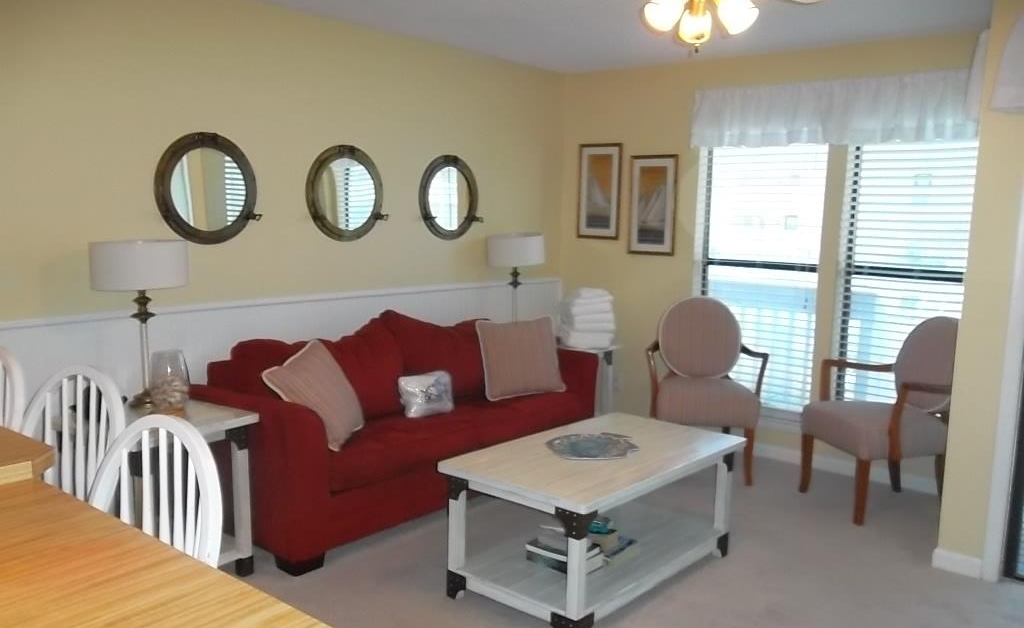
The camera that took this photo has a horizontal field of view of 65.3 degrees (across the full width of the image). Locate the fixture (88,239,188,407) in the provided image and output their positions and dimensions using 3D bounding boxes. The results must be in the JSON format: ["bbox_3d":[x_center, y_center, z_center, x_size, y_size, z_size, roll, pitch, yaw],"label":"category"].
[{"bbox_3d":[-1.482,0.034,3.187,0.357,0.645,0.357,8,10,42],"label":"fixture"}]

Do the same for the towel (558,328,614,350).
[{"bbox_3d":[0.458,0.144,4.912,0.280,0.106,0.260,-1,8,-14],"label":"towel"}]

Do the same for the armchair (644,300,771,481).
[{"bbox_3d":[1.076,0.398,4.512,0.643,0.955,0.658,2,7,6],"label":"armchair"}]

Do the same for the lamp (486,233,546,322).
[{"bbox_3d":[0.021,-0.172,5.070,0.360,0.670,0.360,1,7,0],"label":"lamp"}]

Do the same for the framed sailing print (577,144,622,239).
[{"bbox_3d":[0.589,-0.830,5.418,0.354,0.632,0.029,8,10,42],"label":"framed sailing print"}]

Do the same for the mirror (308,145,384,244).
[{"bbox_3d":[-0.889,-0.653,4.298,0.055,0.515,0.515,8,10,41],"label":"mirror"}]

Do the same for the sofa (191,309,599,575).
[{"bbox_3d":[-0.508,0.459,4.165,0.900,0.930,2.080,8,10,41],"label":"sofa"}]

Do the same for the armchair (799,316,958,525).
[{"bbox_3d":[1.873,0.488,3.974,0.658,0.955,0.643,0,8,-12],"label":"armchair"}]

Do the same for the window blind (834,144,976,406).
[{"bbox_3d":[2.042,-0.181,4.198,0.643,1.616,0.064,8,10,42],"label":"window blind"}]

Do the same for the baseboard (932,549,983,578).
[{"bbox_3d":[1.824,1.022,3.271,0.177,0.076,0.017,8,10,42],"label":"baseboard"}]

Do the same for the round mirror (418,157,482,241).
[{"bbox_3d":[-0.377,-0.711,4.884,0.055,0.515,0.515,8,10,41],"label":"round mirror"}]

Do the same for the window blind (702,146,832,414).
[{"bbox_3d":[1.433,-0.271,4.768,0.808,1.614,0.100,8,10,42],"label":"window blind"}]

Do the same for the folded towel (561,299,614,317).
[{"bbox_3d":[0.463,-0.060,4.885,0.270,0.100,0.250,-1,8,-14],"label":"folded towel"}]

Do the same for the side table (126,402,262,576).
[{"bbox_3d":[-1.334,0.695,3.058,0.536,0.625,0.493,7,9,36],"label":"side table"}]

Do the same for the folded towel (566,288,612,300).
[{"bbox_3d":[0.465,-0.133,4.876,0.255,0.060,0.240,-1,8,-14],"label":"folded towel"}]

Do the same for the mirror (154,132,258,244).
[{"bbox_3d":[-1.418,-0.583,3.731,0.057,0.515,0.508,8,10,42],"label":"mirror"}]

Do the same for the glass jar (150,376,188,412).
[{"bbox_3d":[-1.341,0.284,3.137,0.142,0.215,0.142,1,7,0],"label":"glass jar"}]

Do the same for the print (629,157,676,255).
[{"bbox_3d":[0.914,-0.711,5.238,0.360,0.630,0.025,8,10,41],"label":"print"}]

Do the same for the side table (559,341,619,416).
[{"bbox_3d":[0.289,0.502,4.840,0.536,0.625,0.472,8,10,42],"label":"side table"}]

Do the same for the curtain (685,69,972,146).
[{"bbox_3d":[1.728,-1.111,4.405,1.600,0.365,0.100,8,10,41],"label":"curtain"}]

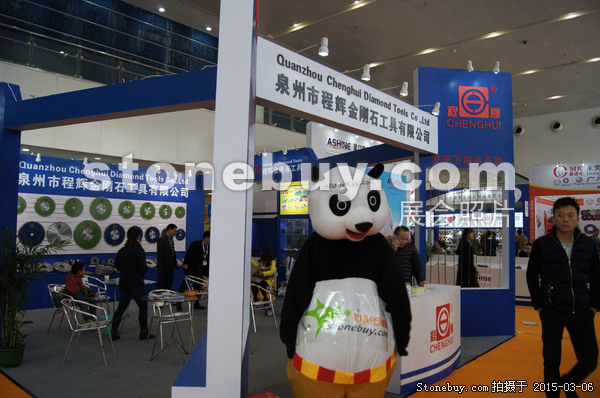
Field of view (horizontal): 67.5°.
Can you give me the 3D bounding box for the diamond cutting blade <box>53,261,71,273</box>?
[{"bbox_3d":[-4.871,1.403,9.226,0.350,0.015,0.350,5,28,-43],"label":"diamond cutting blade"}]

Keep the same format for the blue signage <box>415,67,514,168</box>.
[{"bbox_3d":[2.590,-1.240,7.090,1.540,1.550,0.200,1,-4,-7],"label":"blue signage"}]

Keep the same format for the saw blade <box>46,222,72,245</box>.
[{"bbox_3d":[-4.819,0.729,9.046,0.020,0.485,0.485,-2,-5,42],"label":"saw blade"}]

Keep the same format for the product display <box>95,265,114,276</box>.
[{"bbox_3d":[-3.910,1.436,9.000,0.200,0.200,0.370,-2,-5,41],"label":"product display"}]

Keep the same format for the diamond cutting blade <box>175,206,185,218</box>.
[{"bbox_3d":[-2.984,0.345,11.227,0.295,0.295,0.015,5,-6,-43],"label":"diamond cutting blade"}]

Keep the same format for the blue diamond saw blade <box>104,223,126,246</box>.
[{"bbox_3d":[-4.090,0.789,9.900,0.030,0.500,0.500,-2,-5,41],"label":"blue diamond saw blade"}]

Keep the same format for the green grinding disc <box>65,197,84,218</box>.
[{"bbox_3d":[-4.788,0.191,9.523,0.405,0.405,0.015,5,-6,-43],"label":"green grinding disc"}]

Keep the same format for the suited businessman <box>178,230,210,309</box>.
[{"bbox_3d":[-2.030,1.414,9.131,0.600,1.570,0.550,-3,-6,38],"label":"suited businessman"}]

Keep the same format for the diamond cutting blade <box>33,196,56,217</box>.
[{"bbox_3d":[-4.996,0.149,8.800,0.030,0.400,0.400,-2,-5,41],"label":"diamond cutting blade"}]

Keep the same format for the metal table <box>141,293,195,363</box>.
[{"bbox_3d":[-1.725,1.669,5.916,0.700,0.710,0.700,2,-4,-16],"label":"metal table"}]

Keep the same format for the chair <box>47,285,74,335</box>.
[{"bbox_3d":[-3.530,1.690,6.970,0.580,0.730,0.560,2,-4,-15],"label":"chair"}]

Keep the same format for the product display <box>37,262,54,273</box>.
[{"bbox_3d":[-5.106,1.377,9.004,0.345,0.015,0.345,5,28,-43],"label":"product display"}]

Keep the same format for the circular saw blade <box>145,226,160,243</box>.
[{"bbox_3d":[-3.451,0.861,10.576,0.020,0.385,0.385,-2,-5,42],"label":"circular saw blade"}]

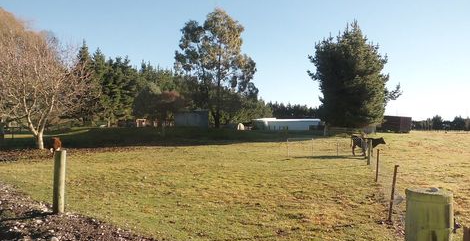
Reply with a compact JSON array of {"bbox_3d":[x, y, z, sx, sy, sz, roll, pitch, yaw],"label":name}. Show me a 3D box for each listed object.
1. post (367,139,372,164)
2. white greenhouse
[{"bbox_3d":[5.760,1.350,14.500,0.150,1.090,0.150,2,-1,0],"label":"post"},{"bbox_3d":[13.000,1.050,85.000,15.900,3.000,6.900,1,-1,-25],"label":"white greenhouse"}]

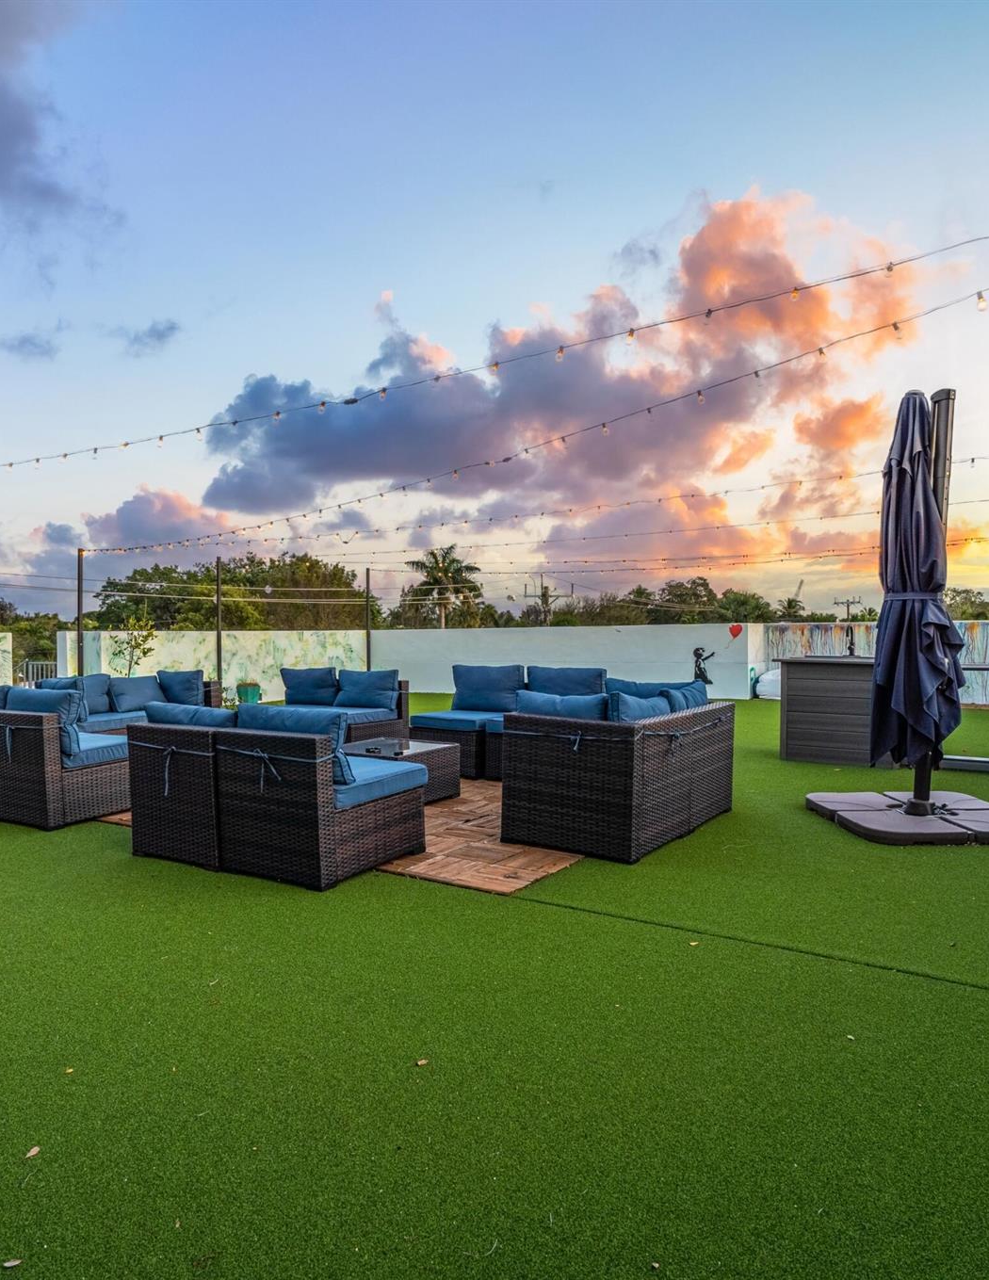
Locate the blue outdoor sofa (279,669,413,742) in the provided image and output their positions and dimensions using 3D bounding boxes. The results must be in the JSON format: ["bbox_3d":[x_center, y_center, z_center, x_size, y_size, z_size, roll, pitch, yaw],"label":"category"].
[{"bbox_3d":[-1.479,0.629,7.495,1.225,0.788,0.767,-1,0,33],"label":"blue outdoor sofa"}]

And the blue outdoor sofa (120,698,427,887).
[{"bbox_3d":[-1.106,0.701,4.357,1.294,0.770,0.797,0,1,31],"label":"blue outdoor sofa"}]

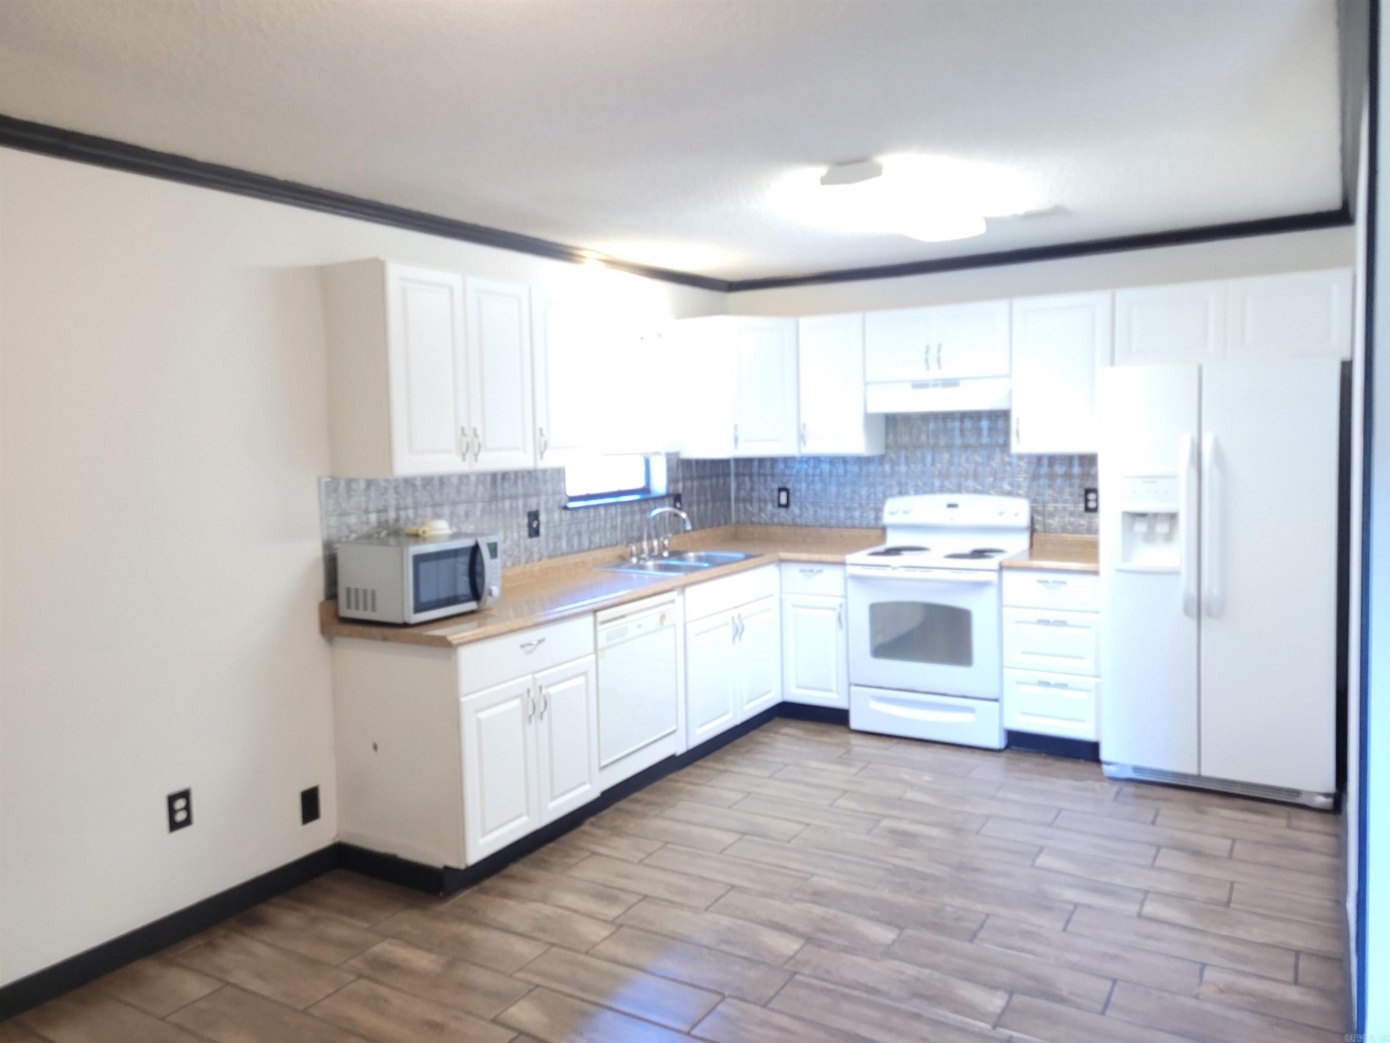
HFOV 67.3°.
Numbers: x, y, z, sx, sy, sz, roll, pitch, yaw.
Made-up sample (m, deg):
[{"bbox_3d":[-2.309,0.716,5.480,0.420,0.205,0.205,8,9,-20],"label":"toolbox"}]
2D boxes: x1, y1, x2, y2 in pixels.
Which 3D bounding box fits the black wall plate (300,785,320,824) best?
[{"bbox_3d":[-1.402,1.031,3.797,0.008,0.121,0.079,2,6,32],"label":"black wall plate"}]

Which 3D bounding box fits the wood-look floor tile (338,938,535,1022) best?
[{"bbox_3d":[-0.751,1.326,3.036,0.607,0.010,0.203,1,5,31],"label":"wood-look floor tile"}]

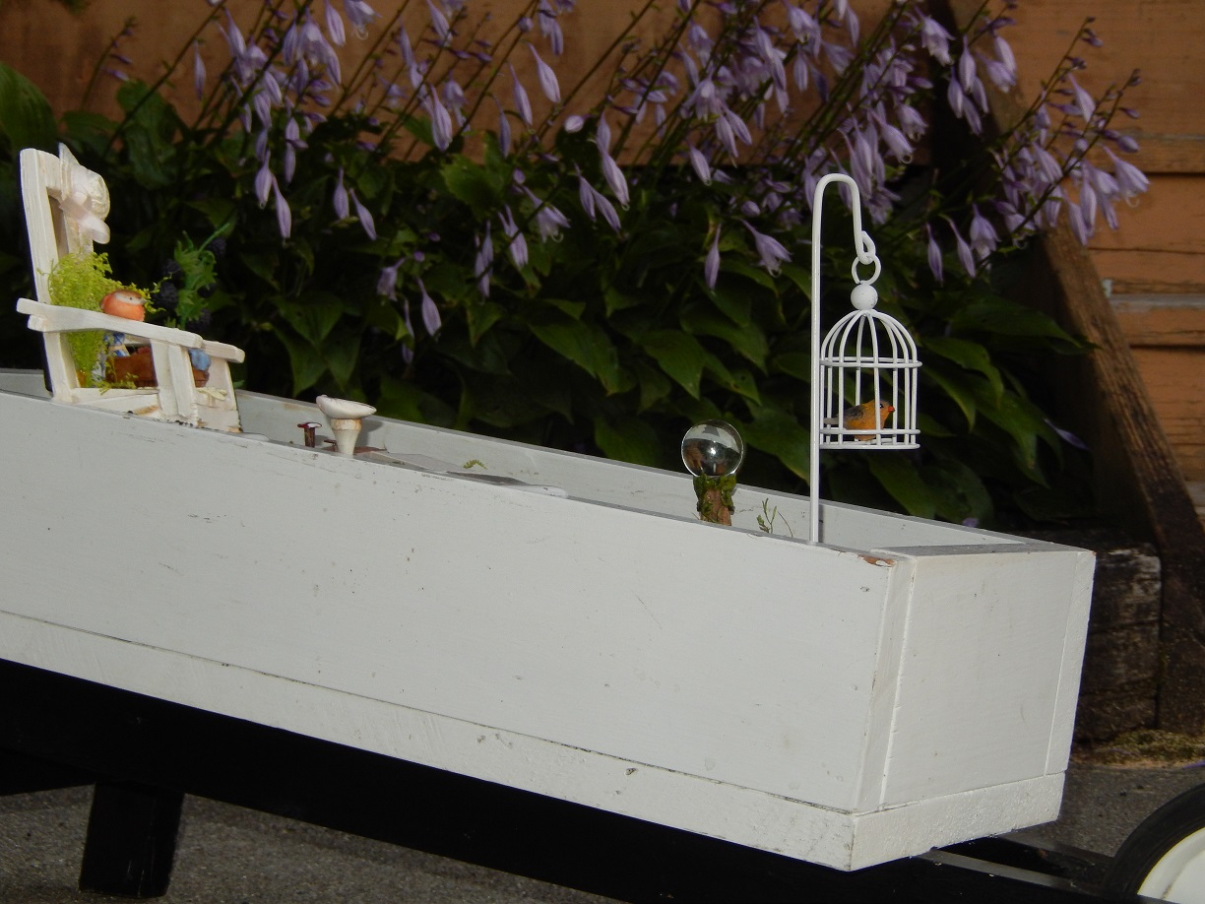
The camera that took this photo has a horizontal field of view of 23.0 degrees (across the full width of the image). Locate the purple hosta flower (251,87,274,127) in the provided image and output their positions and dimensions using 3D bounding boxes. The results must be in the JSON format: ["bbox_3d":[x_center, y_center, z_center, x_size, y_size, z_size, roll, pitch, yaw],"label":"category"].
[{"bbox_3d":[-0.230,-0.233,2.000,0.013,0.028,0.013,-13,0,0],"label":"purple hosta flower"}]

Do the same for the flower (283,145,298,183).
[{"bbox_3d":[-0.211,-0.195,2.000,0.010,0.027,0.010,4,0,0],"label":"flower"}]

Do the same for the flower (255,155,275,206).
[{"bbox_3d":[-0.224,-0.180,1.960,0.012,0.035,0.012,4,0,0],"label":"flower"}]

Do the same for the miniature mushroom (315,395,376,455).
[{"bbox_3d":[-0.104,-0.010,1.203,0.025,0.027,0.025,0,1,0],"label":"miniature mushroom"}]

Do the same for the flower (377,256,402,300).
[{"bbox_3d":[-0.141,-0.115,1.950,0.014,0.029,0.014,18,0,0],"label":"flower"}]

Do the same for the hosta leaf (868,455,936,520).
[{"bbox_3d":[0.191,0.025,1.870,0.075,0.034,0.020,47,0,25],"label":"hosta leaf"}]

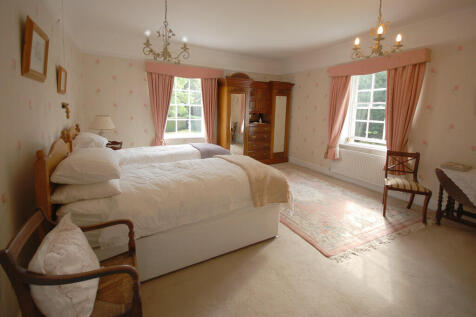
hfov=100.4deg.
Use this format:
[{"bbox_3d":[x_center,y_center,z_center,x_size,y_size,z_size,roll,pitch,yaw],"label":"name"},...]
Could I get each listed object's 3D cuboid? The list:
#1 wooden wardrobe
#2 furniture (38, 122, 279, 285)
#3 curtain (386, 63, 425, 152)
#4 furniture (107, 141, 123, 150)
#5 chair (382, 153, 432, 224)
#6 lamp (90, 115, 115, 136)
[{"bbox_3d":[0.484,-0.935,5.227,1.946,2.244,0.497,-5,12,-27],"label":"wooden wardrobe"},{"bbox_3d":[-0.597,0.333,2.157,1.937,1.212,0.943,-5,12,-27],"label":"furniture"},{"bbox_3d":[2.550,-0.602,3.103,0.159,1.668,0.467,-5,12,-27],"label":"curtain"},{"bbox_3d":[-2.359,0.153,3.709,0.437,0.794,0.447,-5,12,-27],"label":"furniture"},{"bbox_3d":[2.378,0.400,2.782,0.447,0.854,0.467,4,11,20],"label":"chair"},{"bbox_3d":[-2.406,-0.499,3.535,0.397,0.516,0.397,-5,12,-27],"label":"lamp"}]

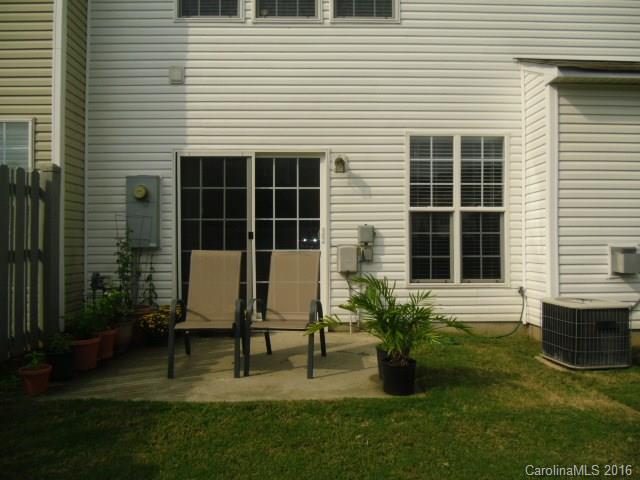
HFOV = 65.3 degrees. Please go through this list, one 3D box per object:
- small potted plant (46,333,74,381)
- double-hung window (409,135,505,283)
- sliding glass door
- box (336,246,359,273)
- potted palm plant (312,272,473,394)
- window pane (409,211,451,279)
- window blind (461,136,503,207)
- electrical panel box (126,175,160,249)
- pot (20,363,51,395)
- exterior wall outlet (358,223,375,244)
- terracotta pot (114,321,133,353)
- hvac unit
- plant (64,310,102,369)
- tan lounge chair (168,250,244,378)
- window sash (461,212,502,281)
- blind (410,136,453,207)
[{"bbox_3d":[-2.110,0.938,4.070,0.240,0.370,0.240,0,-1,-1],"label":"small potted plant"},{"bbox_3d":[1.653,-0.373,6.003,1.190,1.828,0.100,0,-1,-1],"label":"double-hung window"},{"bbox_3d":[-0.830,0.000,6.040,1.790,2.100,0.110,0,-1,-1],"label":"sliding glass door"},{"bbox_3d":[0.328,0.219,5.914,0.252,0.332,0.120,0,-1,-1],"label":"box"},{"bbox_3d":[0.515,0.703,3.810,1.170,0.880,0.950,0,-1,-1],"label":"potted palm plant"},{"bbox_3d":[1.345,0.079,6.050,0.490,0.830,0.040,0,-1,-1],"label":"window pane"},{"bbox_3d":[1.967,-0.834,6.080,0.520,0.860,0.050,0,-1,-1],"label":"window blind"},{"bbox_3d":[-2.078,-0.331,5.855,0.359,0.850,0.170,0,-1,-1],"label":"electrical panel box"},{"bbox_3d":[-2.064,1.013,3.620,0.238,0.190,0.238,0,-1,-1],"label":"pot"},{"bbox_3d":[0.552,-0.065,5.931,0.190,0.226,0.100,0,-1,-1],"label":"exterior wall outlet"},{"bbox_3d":[-2.020,0.980,5.100,0.240,0.280,0.240,0,-1,-1],"label":"terracotta pot"},{"bbox_3d":[2.491,0.853,4.695,0.550,0.570,0.550,0,-1,-9],"label":"hvac unit"},{"bbox_3d":[-2.110,0.865,4.440,0.310,0.510,0.310,0,-1,-1],"label":"plant"},{"bbox_3d":[-0.977,0.610,4.460,0.600,1.020,0.800,0,-1,-4],"label":"tan lounge chair"},{"bbox_3d":[1.943,0.086,5.975,0.515,0.840,0.050,0,-1,-1],"label":"window sash"},{"bbox_3d":[1.358,-0.834,6.063,0.526,0.862,0.050,0,-1,-1],"label":"blind"}]

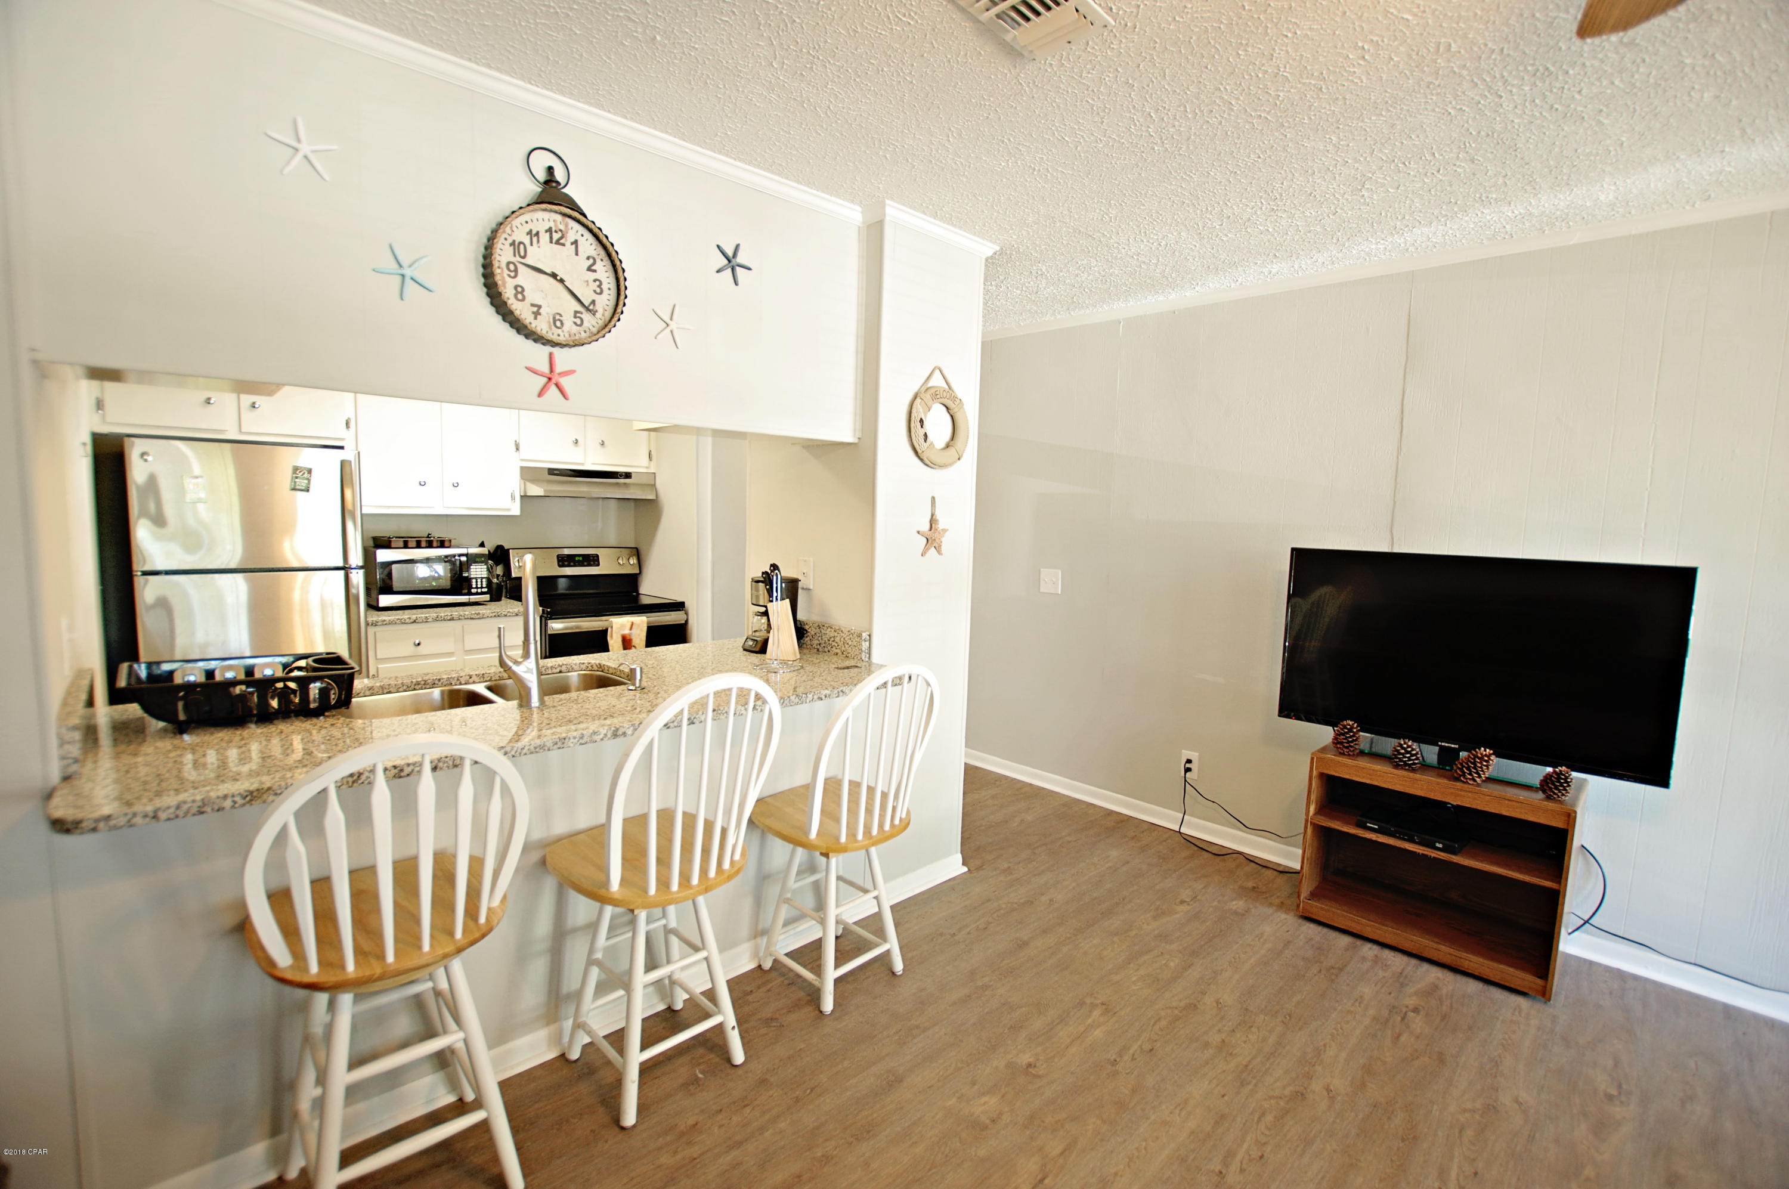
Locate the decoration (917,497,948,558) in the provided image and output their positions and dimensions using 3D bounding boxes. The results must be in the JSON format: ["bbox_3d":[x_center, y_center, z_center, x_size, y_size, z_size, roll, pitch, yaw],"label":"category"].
[{"bbox_3d":[0.143,-0.248,2.728,0.160,0.218,0.028,-4,8,-41],"label":"decoration"}]

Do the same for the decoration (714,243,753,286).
[{"bbox_3d":[-0.473,-0.980,2.210,0.114,0.118,0.018,-4,8,-41],"label":"decoration"}]

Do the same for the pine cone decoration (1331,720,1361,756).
[{"bbox_3d":[1.686,0.533,2.768,0.098,0.118,0.098,8,8,43],"label":"pine cone decoration"}]

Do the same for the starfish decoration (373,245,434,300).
[{"bbox_3d":[-1.110,-0.726,1.686,0.113,0.116,0.018,-4,8,-41],"label":"starfish decoration"}]

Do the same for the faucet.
[{"bbox_3d":[-1.022,0.083,2.004,0.115,0.390,0.240,-2,7,-29],"label":"faucet"}]

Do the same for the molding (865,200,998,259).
[{"bbox_3d":[0.128,-1.248,2.593,0.550,0.050,0.140,-5,9,-42],"label":"molding"}]

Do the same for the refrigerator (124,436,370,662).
[{"bbox_3d":[-2.790,0.188,3.285,0.703,1.644,0.740,-4,8,-41],"label":"refrigerator"}]

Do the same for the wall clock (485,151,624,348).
[{"bbox_3d":[-0.831,-0.851,1.837,0.327,0.462,0.070,-5,9,-42],"label":"wall clock"}]

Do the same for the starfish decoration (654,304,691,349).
[{"bbox_3d":[-0.625,-0.758,2.107,0.119,0.120,0.018,-4,8,-41],"label":"starfish decoration"}]

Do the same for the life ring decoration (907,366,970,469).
[{"bbox_3d":[0.162,-0.625,2.640,0.287,0.355,0.037,-5,9,-42],"label":"life ring decoration"}]

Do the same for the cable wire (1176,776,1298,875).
[{"bbox_3d":[1.501,1.011,3.286,0.530,0.270,0.130,8,8,43],"label":"cable wire"}]

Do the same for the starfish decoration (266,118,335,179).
[{"bbox_3d":[-1.206,-0.913,1.520,0.118,0.118,0.020,-5,9,-42],"label":"starfish decoration"}]

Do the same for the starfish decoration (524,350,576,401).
[{"bbox_3d":[-0.862,-0.555,1.884,0.125,0.117,0.020,-5,9,-42],"label":"starfish decoration"}]

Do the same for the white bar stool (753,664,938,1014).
[{"bbox_3d":[-0.143,0.681,2.229,0.490,1.040,0.410,8,9,44],"label":"white bar stool"}]

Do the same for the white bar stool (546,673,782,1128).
[{"bbox_3d":[-0.554,0.695,1.856,0.500,1.080,0.420,7,9,41],"label":"white bar stool"}]

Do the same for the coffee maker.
[{"bbox_3d":[-0.448,0.071,2.810,0.215,0.280,0.160,-4,8,-43],"label":"coffee maker"}]

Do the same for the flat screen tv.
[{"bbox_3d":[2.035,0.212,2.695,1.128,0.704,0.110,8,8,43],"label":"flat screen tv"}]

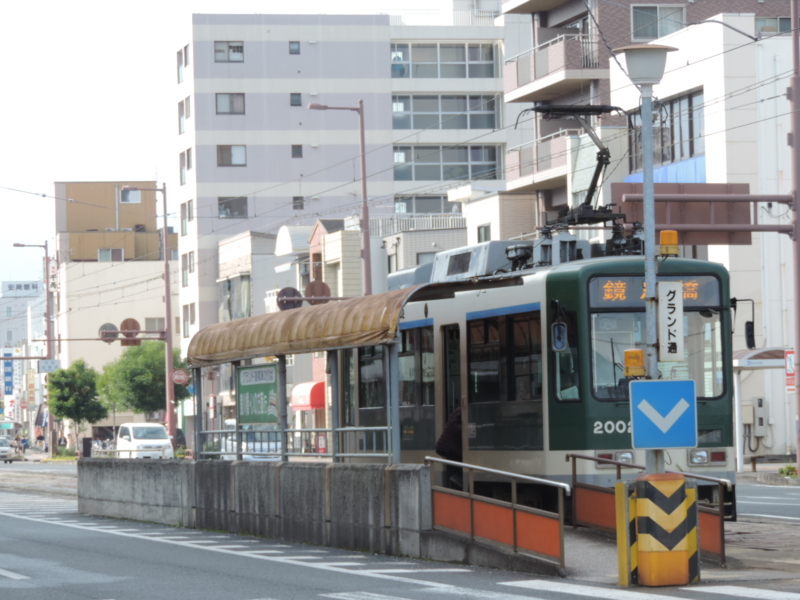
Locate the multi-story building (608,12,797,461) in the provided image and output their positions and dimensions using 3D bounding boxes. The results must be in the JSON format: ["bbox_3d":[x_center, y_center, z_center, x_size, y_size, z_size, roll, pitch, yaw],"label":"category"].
[{"bbox_3d":[12.148,-1.577,102.115,8.500,13.000,11.200,-1,-2,-14],"label":"multi-story building"}]

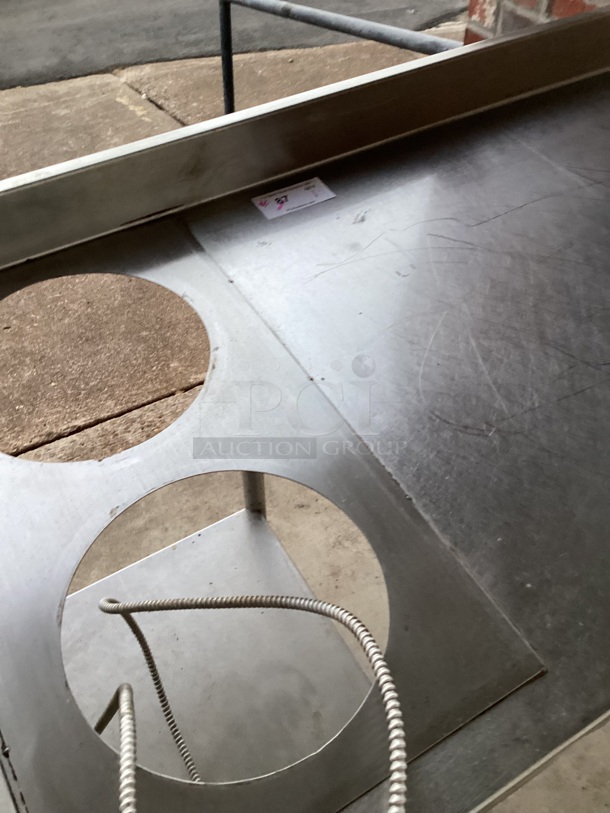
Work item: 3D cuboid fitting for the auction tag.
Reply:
[{"bbox_3d":[-0.014,-0.275,0.958,0.102,0.002,0.050,-25,57,-21],"label":"auction tag"}]

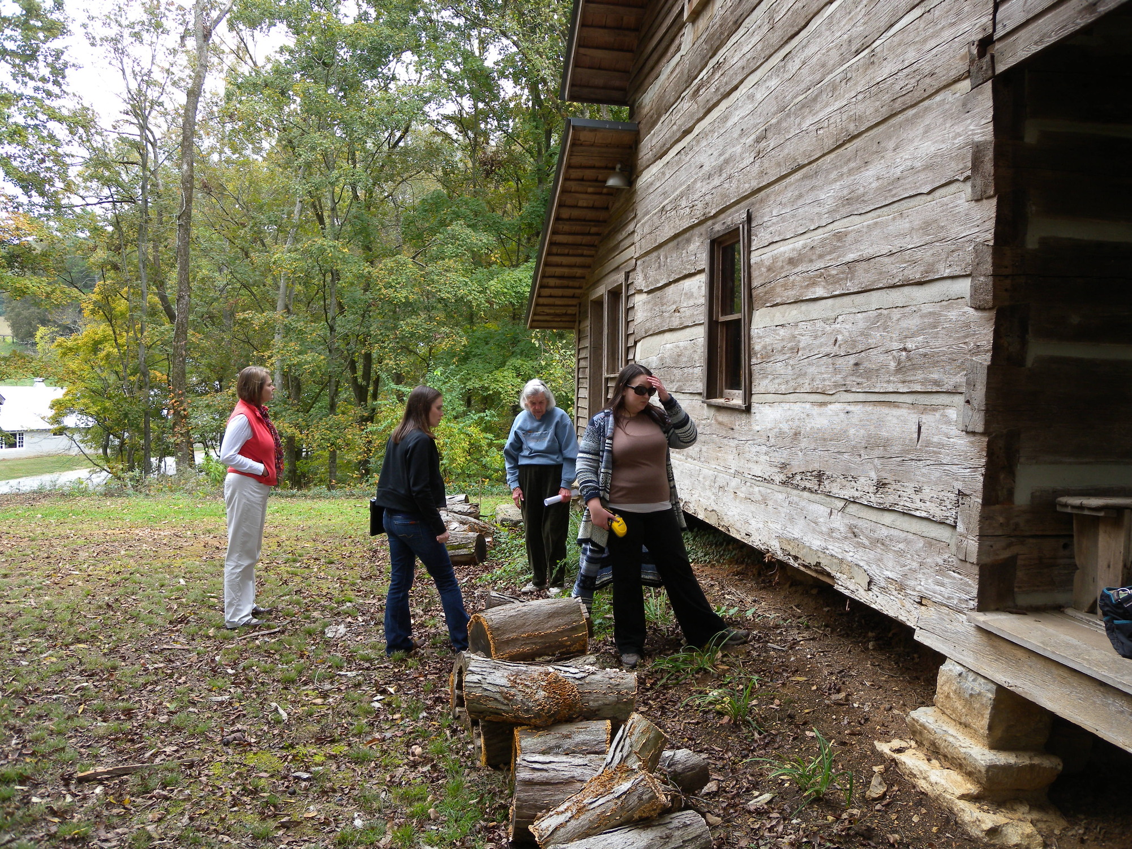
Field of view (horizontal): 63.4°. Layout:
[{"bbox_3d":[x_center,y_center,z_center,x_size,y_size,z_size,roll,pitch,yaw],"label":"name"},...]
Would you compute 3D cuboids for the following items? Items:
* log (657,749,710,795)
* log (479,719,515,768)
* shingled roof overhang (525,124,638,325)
[{"bbox_3d":[0.353,1.321,3.468,0.360,0.150,0.150,1,2,-24],"label":"log"},{"bbox_3d":[-0.103,1.283,3.747,0.480,0.225,0.225,1,2,-8],"label":"log"},{"bbox_3d":[0.077,-2.301,12.027,0.680,1.950,5.000,1,2,-7],"label":"shingled roof overhang"}]

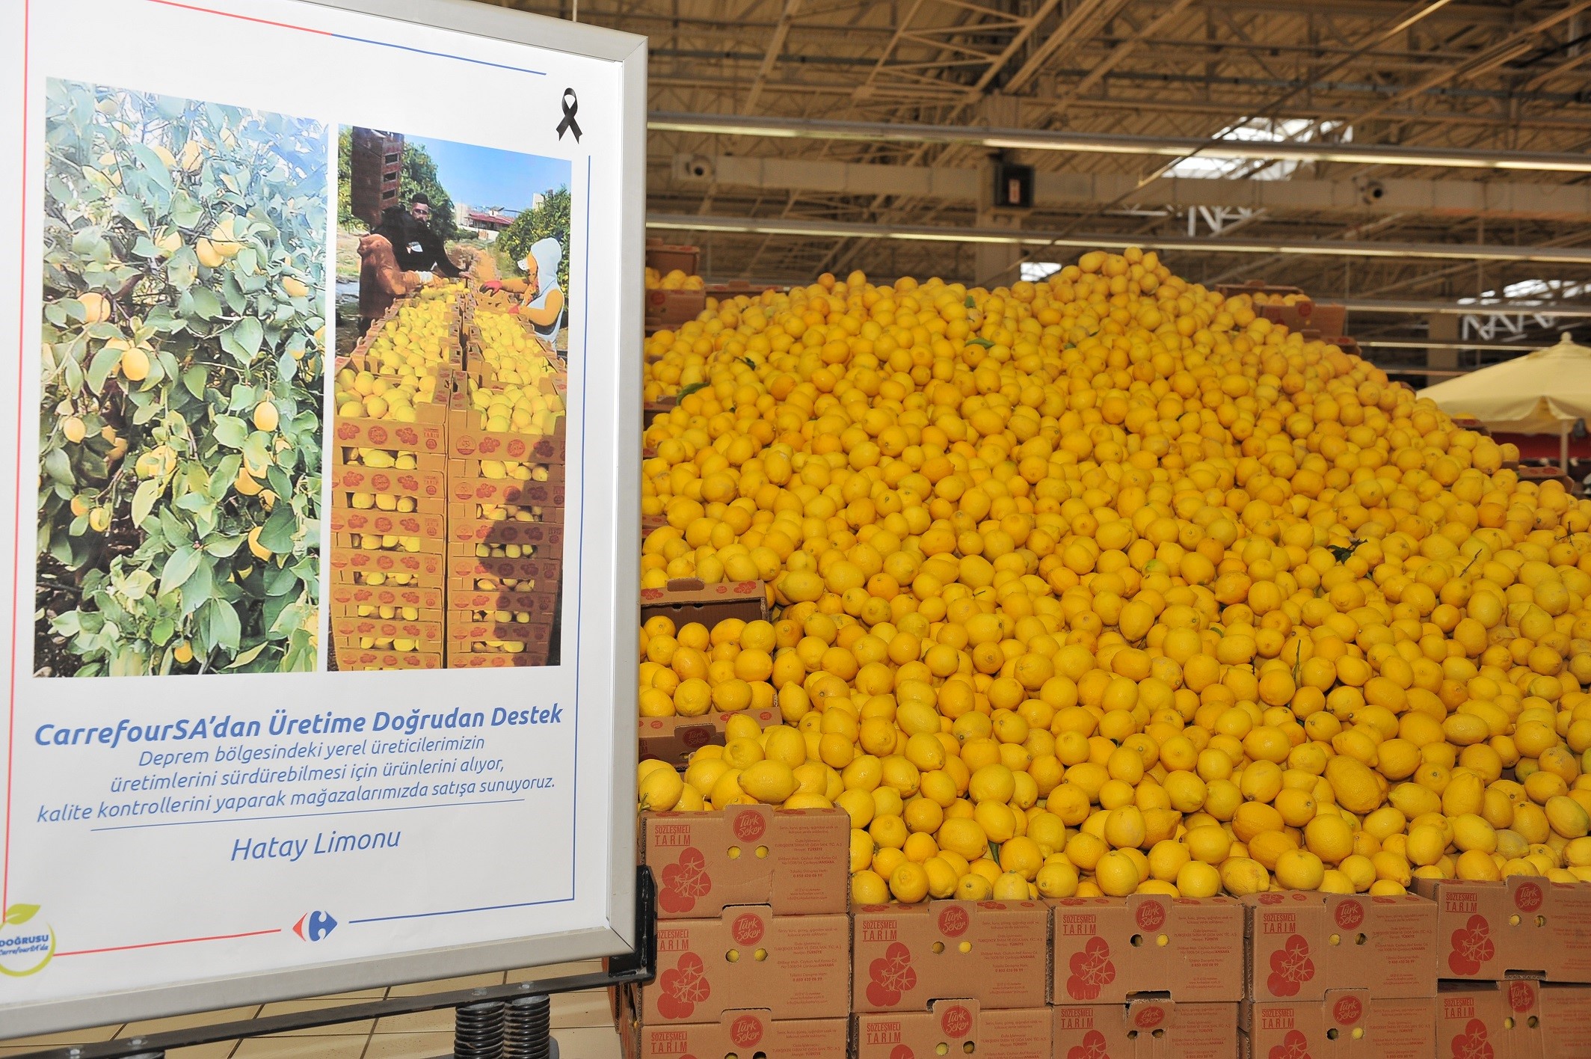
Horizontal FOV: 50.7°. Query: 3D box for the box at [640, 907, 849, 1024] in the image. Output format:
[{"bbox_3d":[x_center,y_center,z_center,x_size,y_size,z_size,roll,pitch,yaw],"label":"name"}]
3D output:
[{"bbox_3d":[-0.098,0.629,2.624,0.300,0.160,0.400,0,1,-8],"label":"box"}]

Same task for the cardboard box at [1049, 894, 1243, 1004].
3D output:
[{"bbox_3d":[0.521,0.647,2.782,0.300,0.160,0.400,0,1,-7],"label":"cardboard box"}]

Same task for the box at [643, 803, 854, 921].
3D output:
[{"bbox_3d":[-0.093,0.491,2.679,0.300,0.160,0.400,0,1,-7],"label":"box"}]

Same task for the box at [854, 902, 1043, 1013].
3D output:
[{"bbox_3d":[0.213,0.647,2.739,0.300,0.160,0.400,0,1,-7],"label":"box"}]

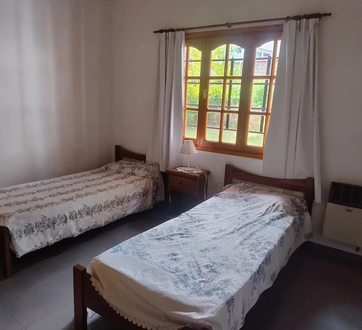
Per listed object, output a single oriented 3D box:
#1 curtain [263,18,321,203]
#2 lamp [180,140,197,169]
[{"bbox_3d":[1.076,-0.482,2.781,0.555,1.619,0.127,10,14,33],"label":"curtain"},{"bbox_3d":[0.085,-0.101,3.389,0.190,0.328,0.191,3,12,-1],"label":"lamp"}]

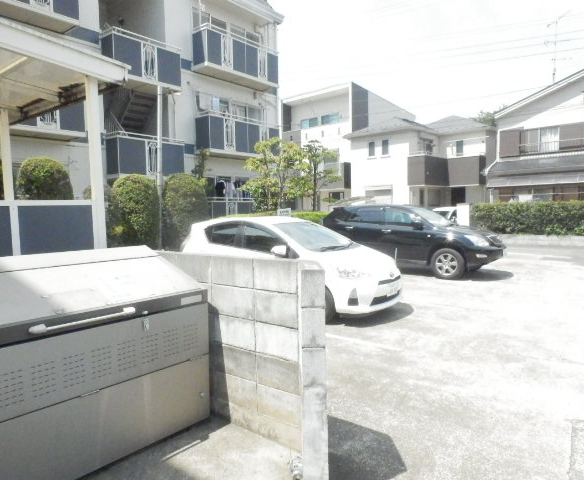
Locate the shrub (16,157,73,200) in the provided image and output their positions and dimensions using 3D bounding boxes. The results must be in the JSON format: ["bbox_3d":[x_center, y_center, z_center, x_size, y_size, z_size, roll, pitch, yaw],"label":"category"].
[{"bbox_3d":[-4.119,-0.260,7.396,0.980,2.210,0.980,2,5,38],"label":"shrub"}]

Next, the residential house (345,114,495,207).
[{"bbox_3d":[8.381,-4.154,27.075,7.350,7.300,8.600,3,6,41],"label":"residential house"}]

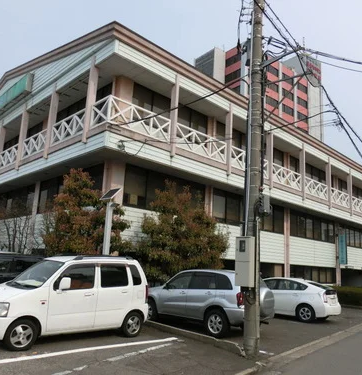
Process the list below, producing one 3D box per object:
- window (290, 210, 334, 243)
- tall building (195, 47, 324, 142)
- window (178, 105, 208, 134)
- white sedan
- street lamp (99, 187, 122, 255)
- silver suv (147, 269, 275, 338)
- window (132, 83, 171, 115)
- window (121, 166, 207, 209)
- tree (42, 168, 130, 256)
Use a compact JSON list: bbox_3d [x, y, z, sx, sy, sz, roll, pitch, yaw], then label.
[{"bbox_3d":[9.343,2.852,25.303,6.460,1.720,0.120,14,-16,-42],"label":"window"},{"bbox_3d":[16.893,-6.971,74.069,30.700,50.000,11.500,13,-16,-39],"label":"tall building"},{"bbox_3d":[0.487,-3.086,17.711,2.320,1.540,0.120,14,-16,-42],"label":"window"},{"bbox_3d":[4.003,4.423,14.639,4.460,1.490,1.745,-8,-17,42],"label":"white sedan"},{"bbox_3d":[-2.151,1.863,10.515,0.500,3.800,0.650,14,-17,-43],"label":"street lamp"},{"bbox_3d":[0.563,3.167,10.349,4.200,1.690,1.740,-8,-16,42],"label":"silver suv"},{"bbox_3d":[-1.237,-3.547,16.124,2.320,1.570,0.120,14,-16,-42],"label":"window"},{"bbox_3d":[-0.548,0.346,15.681,4.740,1.700,0.150,14,-17,-43],"label":"window"},{"bbox_3d":[-3.381,1.625,12.597,3.000,4.900,3.000,14,-16,-42],"label":"tree"}]

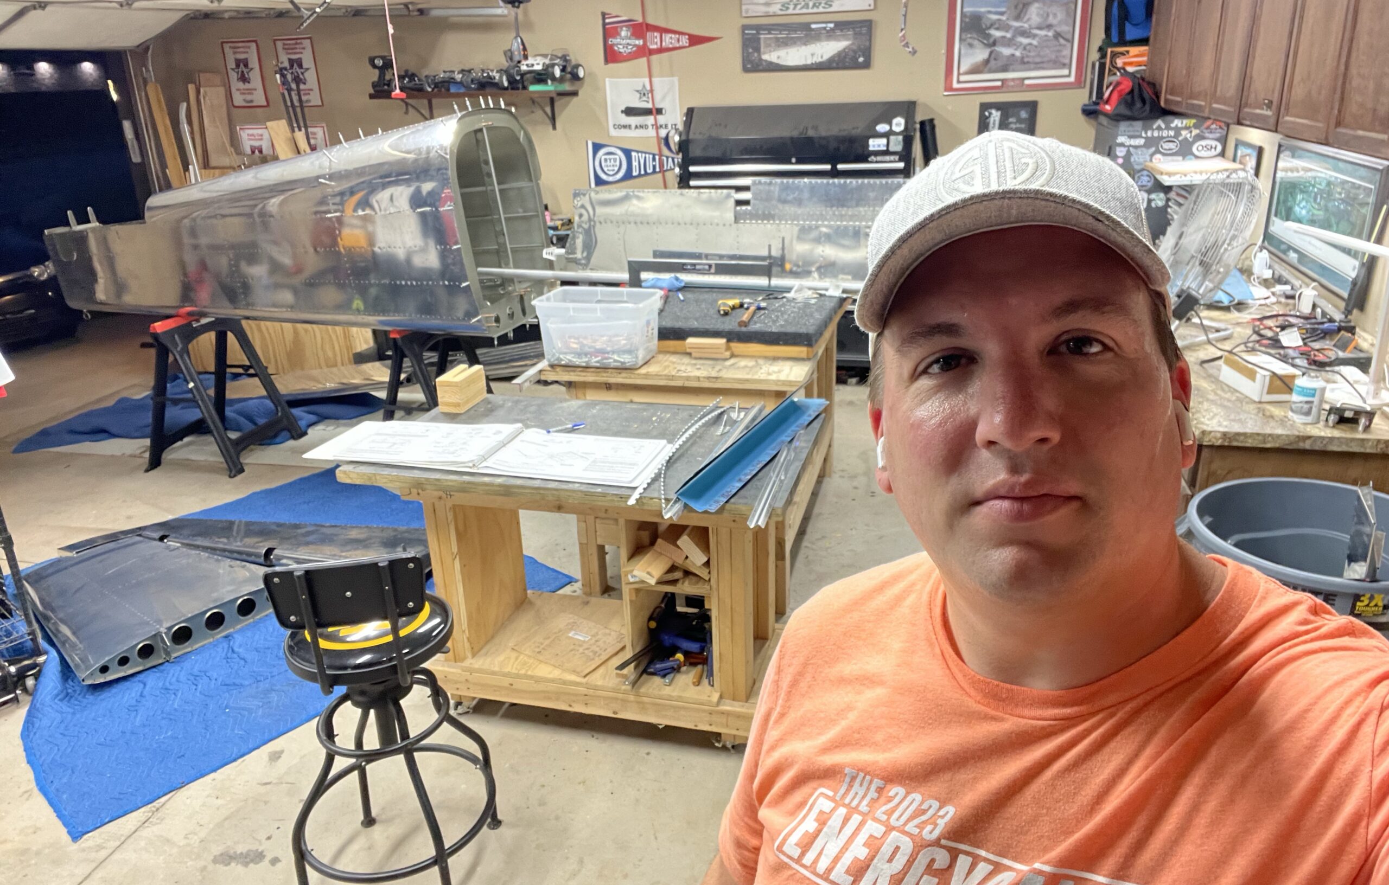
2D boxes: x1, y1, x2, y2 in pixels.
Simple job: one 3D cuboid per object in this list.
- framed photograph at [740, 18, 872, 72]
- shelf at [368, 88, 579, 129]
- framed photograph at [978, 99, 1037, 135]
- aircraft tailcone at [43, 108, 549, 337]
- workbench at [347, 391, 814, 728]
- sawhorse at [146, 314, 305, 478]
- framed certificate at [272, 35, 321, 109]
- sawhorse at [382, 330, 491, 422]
[{"bbox_3d":[0.665,-2.361,5.508,0.762,0.262,0.030,2,23,12],"label":"framed photograph"},{"bbox_3d":[-1.428,-2.162,6.029,1.300,0.250,0.300,3,23,13],"label":"shelf"},{"bbox_3d":[1.846,-1.876,5.443,0.320,0.250,0.025,3,23,13],"label":"framed photograph"},{"bbox_3d":[-2.167,-1.100,4.547,2.810,0.955,0.730,4,23,17],"label":"aircraft tailcone"},{"bbox_3d":[-0.276,0.384,2.733,1.212,0.844,0.610,4,23,16],"label":"workbench"},{"bbox_3d":[-2.600,-0.312,4.971,0.570,0.795,0.650,2,23,12],"label":"sawhorse"},{"bbox_3d":[-2.659,-2.487,6.197,0.280,0.435,0.020,2,23,12],"label":"framed certificate"},{"bbox_3d":[-1.237,-0.239,4.455,0.550,0.770,0.620,4,23,15],"label":"sawhorse"}]

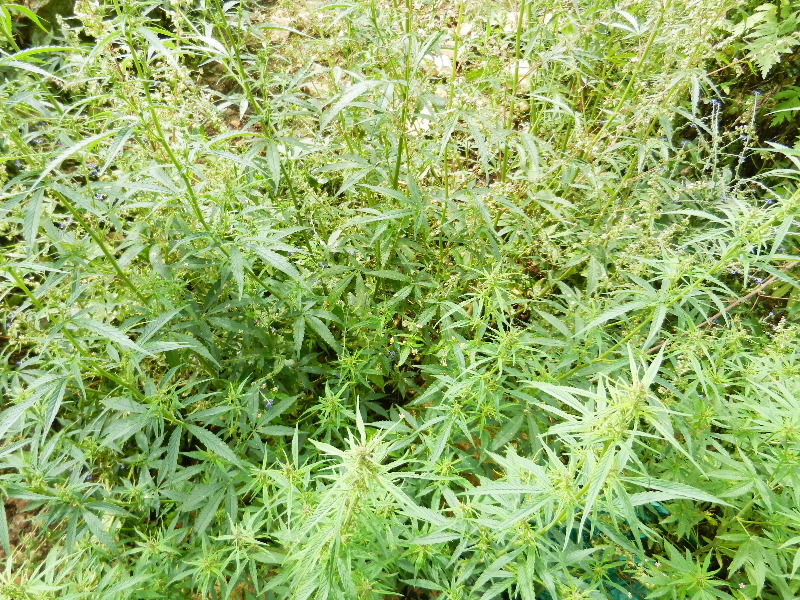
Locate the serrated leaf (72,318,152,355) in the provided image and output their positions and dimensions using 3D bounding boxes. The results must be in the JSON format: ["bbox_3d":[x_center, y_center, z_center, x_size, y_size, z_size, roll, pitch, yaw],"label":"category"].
[{"bbox_3d":[-0.446,0.058,0.900,0.130,0.014,0.021,23,55,1],"label":"serrated leaf"}]

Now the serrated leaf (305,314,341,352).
[{"bbox_3d":[-0.133,0.058,1.000,0.020,0.012,0.090,-37,77,-23],"label":"serrated leaf"}]

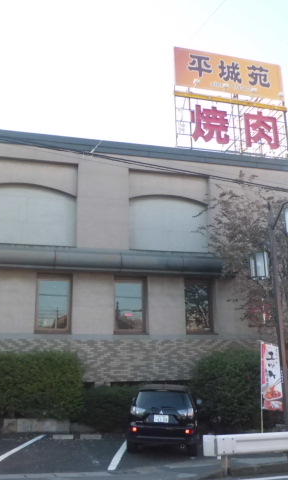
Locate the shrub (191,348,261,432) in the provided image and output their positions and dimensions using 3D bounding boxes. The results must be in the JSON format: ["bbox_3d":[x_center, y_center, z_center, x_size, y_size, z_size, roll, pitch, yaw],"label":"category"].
[{"bbox_3d":[2.781,5.100,16.400,2.350,2.600,1.500,3,-16,-14],"label":"shrub"}]

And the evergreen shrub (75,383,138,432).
[{"bbox_3d":[-1.163,5.679,16.200,2.400,1.500,1.000,3,-16,-14],"label":"evergreen shrub"}]

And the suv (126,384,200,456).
[{"bbox_3d":[0.537,4.972,13.632,1.820,1.680,4.640,-2,-16,3],"label":"suv"}]

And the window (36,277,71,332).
[{"bbox_3d":[-3.202,2.282,17.230,1.250,2.080,0.160,3,-16,-13],"label":"window"}]

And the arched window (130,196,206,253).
[{"bbox_3d":[1.032,-0.650,19.160,3.250,2.300,0.200,3,-16,-13],"label":"arched window"}]

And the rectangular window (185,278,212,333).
[{"bbox_3d":[2.146,2.610,18.936,1.157,2.134,0.180,3,-16,-14],"label":"rectangular window"}]

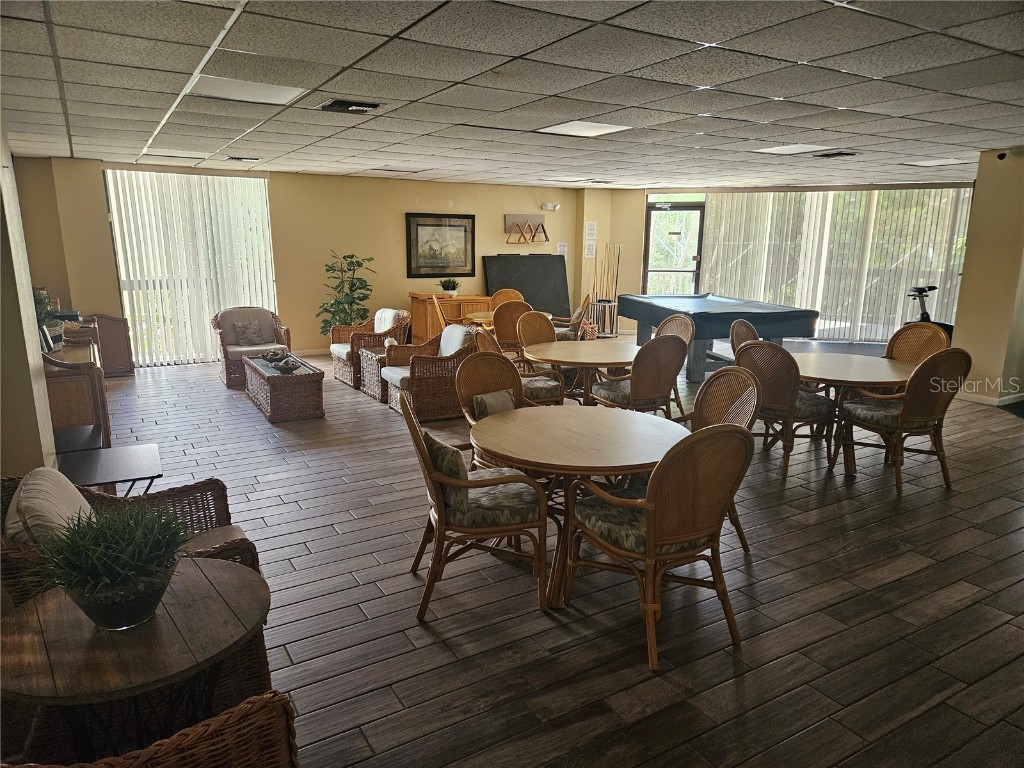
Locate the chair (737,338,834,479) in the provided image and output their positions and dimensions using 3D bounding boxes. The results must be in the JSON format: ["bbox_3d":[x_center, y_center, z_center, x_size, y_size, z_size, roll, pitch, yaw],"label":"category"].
[{"bbox_3d":[1.919,0.121,4.759,0.610,0.925,0.580,-8,14,-33],"label":"chair"}]

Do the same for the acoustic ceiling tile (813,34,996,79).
[{"bbox_3d":[1.797,-1.505,3.129,0.605,0.020,0.605,-7,14,-30],"label":"acoustic ceiling tile"}]

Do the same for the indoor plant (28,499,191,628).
[{"bbox_3d":[-1.056,0.480,1.785,0.360,0.280,0.350,-7,14,-32],"label":"indoor plant"}]

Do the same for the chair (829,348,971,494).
[{"bbox_3d":[2.704,0.197,4.723,0.580,0.965,0.620,-4,13,-18],"label":"chair"}]

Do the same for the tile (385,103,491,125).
[{"bbox_3d":[-0.491,-1.836,4.602,0.605,0.020,0.605,-7,14,-30],"label":"tile"}]

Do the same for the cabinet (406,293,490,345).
[{"bbox_3d":[-0.887,-0.936,10.200,1.100,0.790,0.620,-7,14,-30],"label":"cabinet"}]

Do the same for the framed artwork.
[{"bbox_3d":[-1.064,-2.102,10.388,1.140,0.940,0.040,-7,14,-30],"label":"framed artwork"}]

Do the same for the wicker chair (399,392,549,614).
[{"bbox_3d":[-0.171,0.494,3.063,0.640,0.955,0.560,-2,12,-11],"label":"wicker chair"}]

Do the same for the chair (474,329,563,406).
[{"bbox_3d":[0.050,0.025,5.282,0.650,0.955,0.560,-6,14,-29],"label":"chair"}]

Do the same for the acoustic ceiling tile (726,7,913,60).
[{"bbox_3d":[1.301,-1.471,2.881,0.600,0.020,0.600,-7,14,-30],"label":"acoustic ceiling tile"}]

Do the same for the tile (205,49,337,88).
[{"bbox_3d":[-1.236,-1.609,3.485,0.600,0.018,0.600,-7,14,-30],"label":"tile"}]

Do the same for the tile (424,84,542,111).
[{"bbox_3d":[-0.179,-1.734,4.111,0.610,0.020,0.610,-7,14,-30],"label":"tile"}]

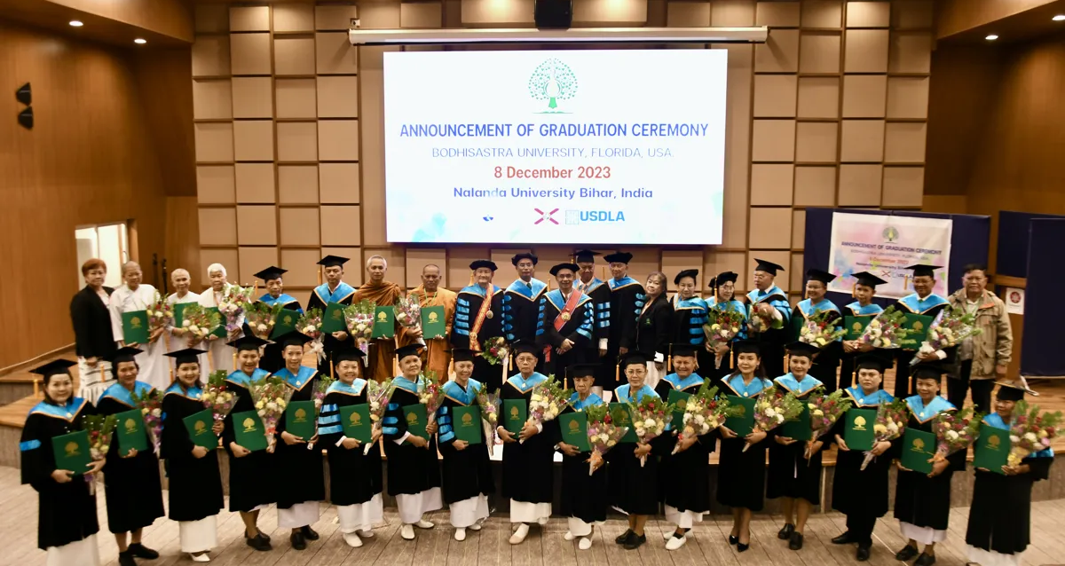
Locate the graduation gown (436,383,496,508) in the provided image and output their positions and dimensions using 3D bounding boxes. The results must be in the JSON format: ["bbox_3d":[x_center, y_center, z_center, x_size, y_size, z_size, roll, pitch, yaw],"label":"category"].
[{"bbox_3d":[-0.547,1.294,6.520,0.470,1.004,0.400,-1,7,-10],"label":"graduation gown"}]

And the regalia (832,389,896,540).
[{"bbox_3d":[2.622,1.421,6.342,0.487,1.182,0.400,4,8,30],"label":"regalia"}]

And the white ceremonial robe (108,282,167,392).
[{"bbox_3d":[-3.964,0.662,8.049,0.520,1.302,0.380,-3,8,-25],"label":"white ceremonial robe"}]

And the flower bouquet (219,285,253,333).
[{"bbox_3d":[-2.827,0.265,7.583,0.290,0.520,0.230,15,9,-22],"label":"flower bouquet"}]

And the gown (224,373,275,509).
[{"bbox_3d":[-2.265,1.261,6.438,0.460,1.148,0.360,-3,8,-28],"label":"gown"}]

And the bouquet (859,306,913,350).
[{"bbox_3d":[3.171,0.412,7.197,0.480,0.340,0.260,-32,-7,36],"label":"bouquet"}]

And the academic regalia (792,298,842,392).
[{"bbox_3d":[2.750,0.639,7.696,0.500,0.978,0.360,5,8,35],"label":"academic regalia"}]

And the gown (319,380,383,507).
[{"bbox_3d":[-1.484,1.297,6.515,0.500,1.028,0.380,-4,8,-32],"label":"gown"}]

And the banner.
[{"bbox_3d":[4.485,-0.332,10.046,1.379,1.012,0.030,4,8,24],"label":"banner"}]

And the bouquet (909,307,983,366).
[{"bbox_3d":[3.676,0.524,7.200,0.637,0.350,0.280,-39,-21,0],"label":"bouquet"}]

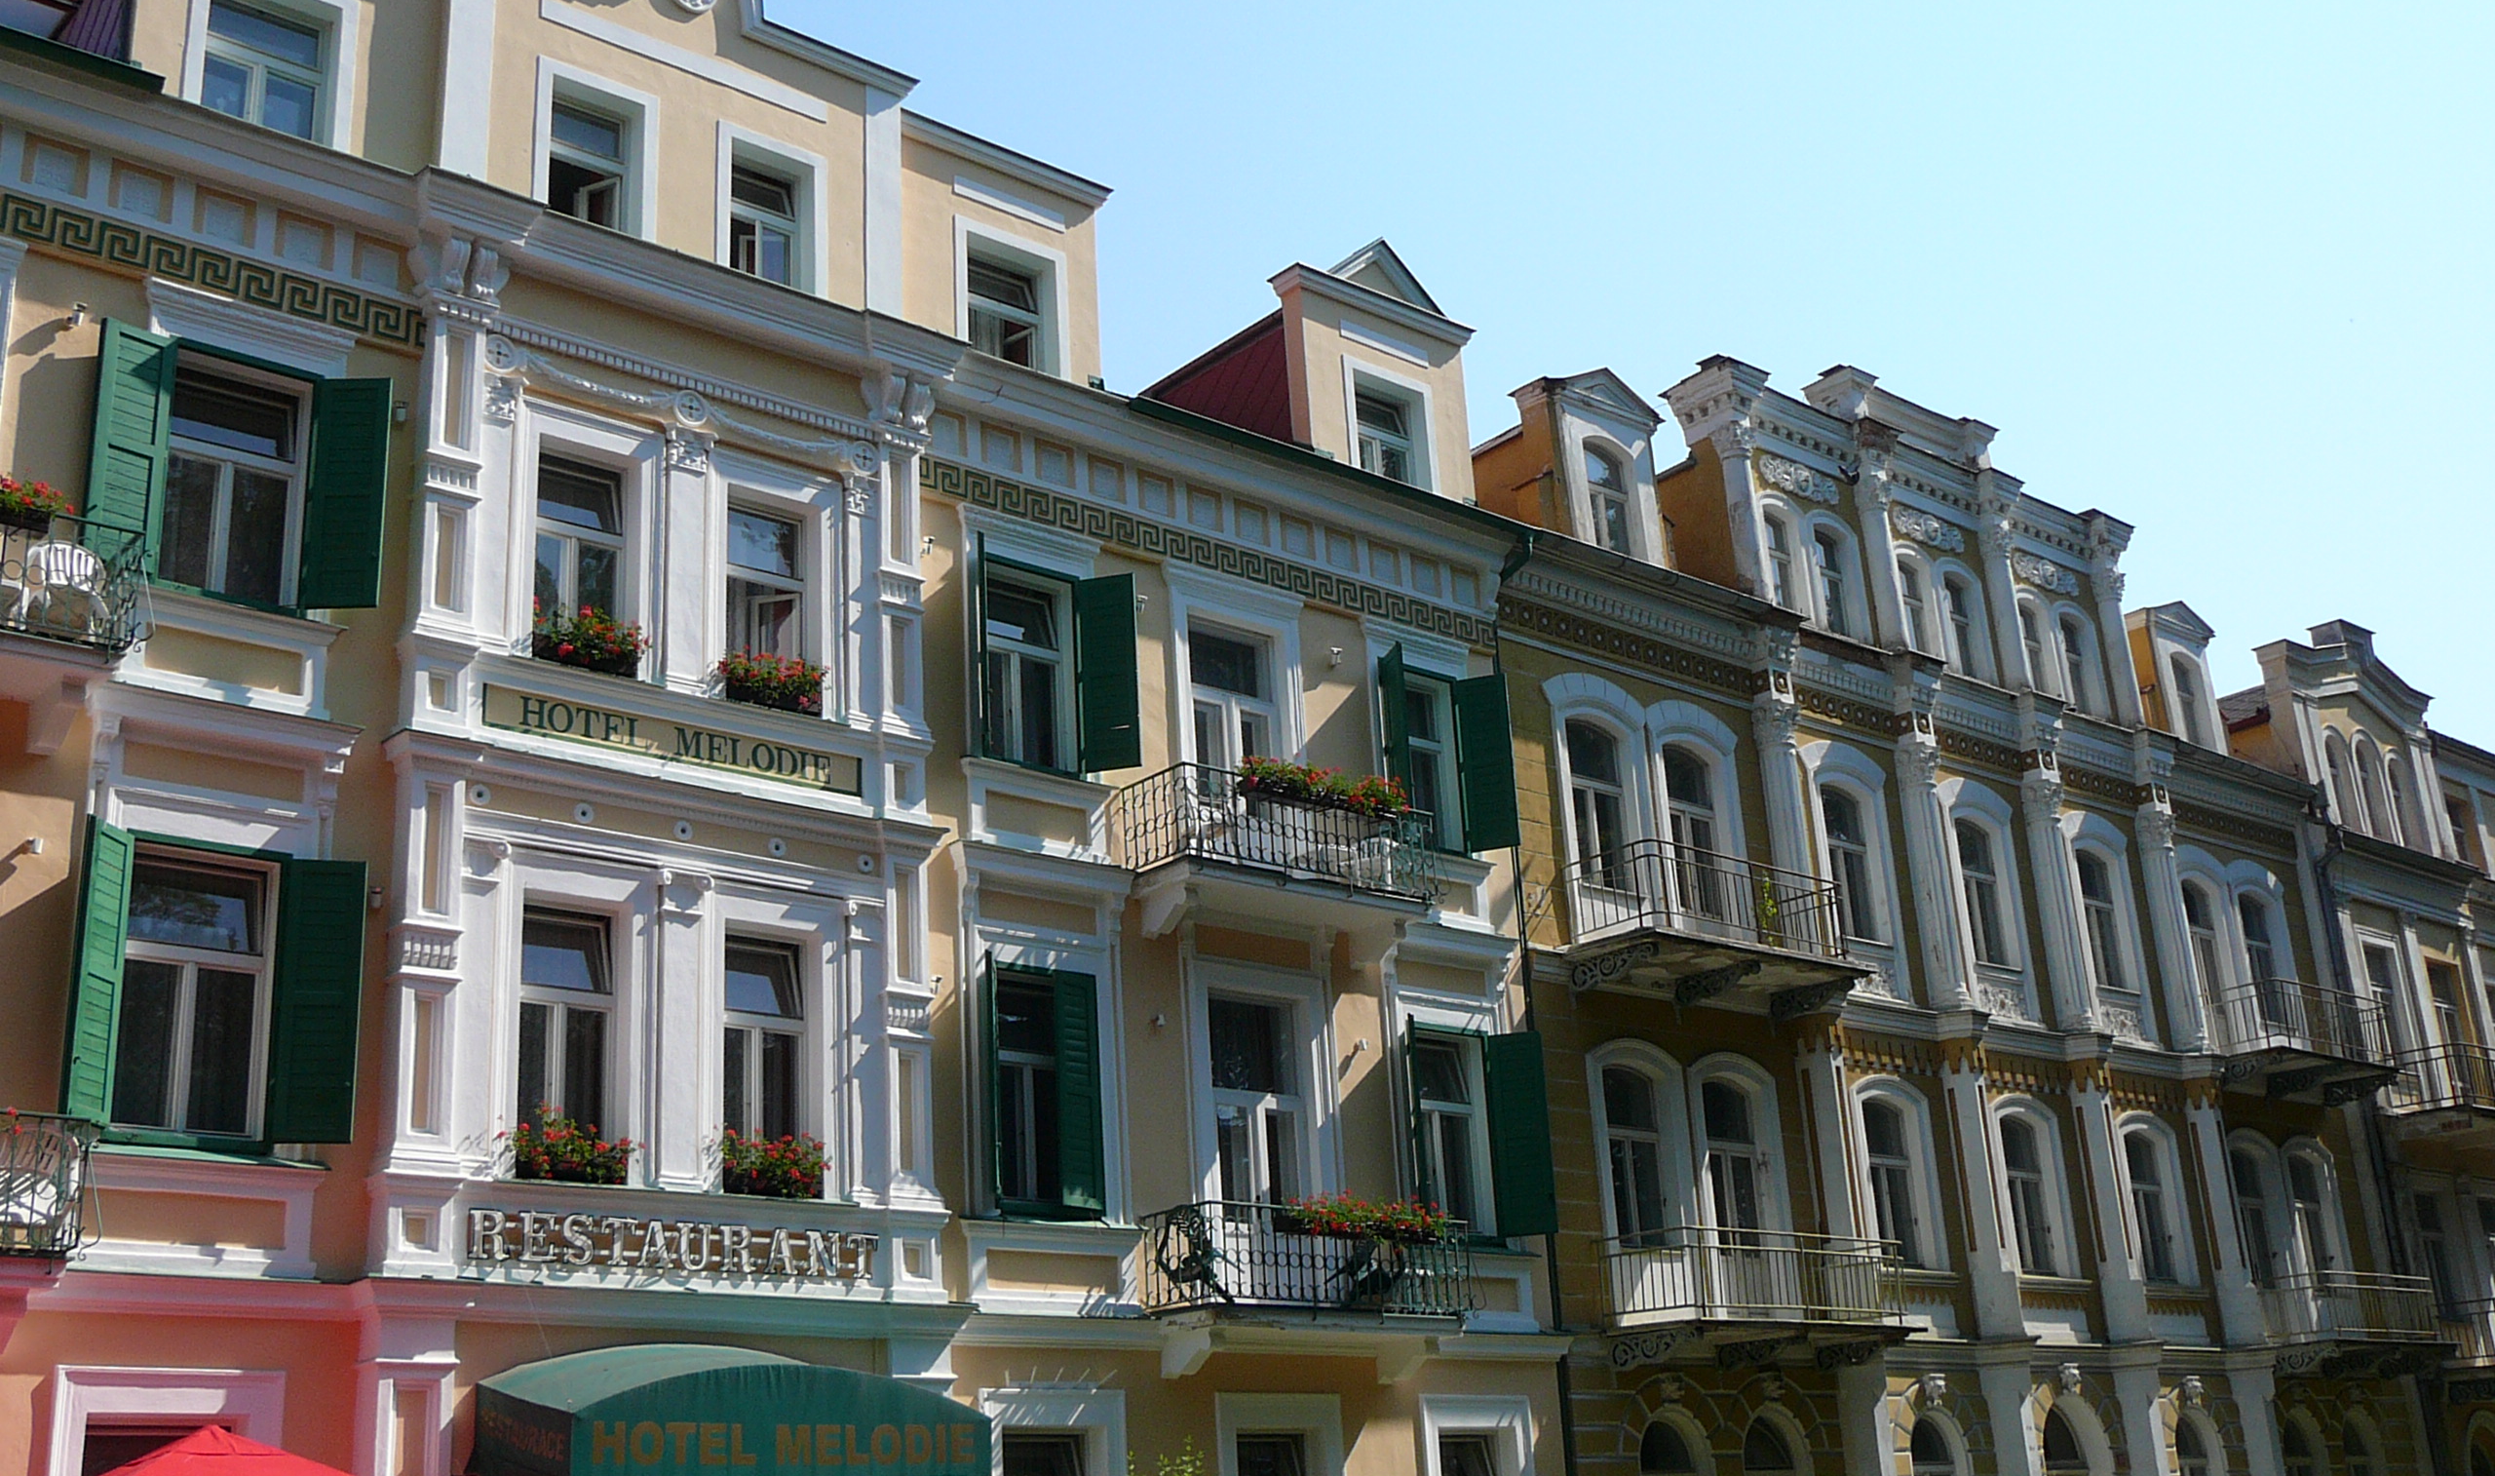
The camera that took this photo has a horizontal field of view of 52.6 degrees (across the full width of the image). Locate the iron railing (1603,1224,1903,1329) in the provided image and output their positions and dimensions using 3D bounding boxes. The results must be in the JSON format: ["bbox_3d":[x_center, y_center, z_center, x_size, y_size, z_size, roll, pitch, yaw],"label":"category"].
[{"bbox_3d":[5.438,5.894,27.106,3.388,0.940,1.355,13,-25,-39],"label":"iron railing"}]

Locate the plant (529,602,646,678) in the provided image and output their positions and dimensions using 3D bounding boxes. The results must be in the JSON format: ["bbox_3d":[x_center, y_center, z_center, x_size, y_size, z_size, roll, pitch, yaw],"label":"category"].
[{"bbox_3d":[-5.502,-0.806,20.943,1.023,0.493,0.316,13,-25,-39],"label":"plant"}]

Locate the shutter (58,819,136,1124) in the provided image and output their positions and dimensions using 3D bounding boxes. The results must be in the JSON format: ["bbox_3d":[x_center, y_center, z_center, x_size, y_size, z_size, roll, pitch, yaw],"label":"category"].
[{"bbox_3d":[-7.859,1.603,17.340,0.050,2.066,0.522,-5,-19,5],"label":"shutter"}]

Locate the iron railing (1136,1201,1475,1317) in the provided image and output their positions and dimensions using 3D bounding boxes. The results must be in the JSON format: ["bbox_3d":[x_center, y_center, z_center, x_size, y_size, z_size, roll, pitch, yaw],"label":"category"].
[{"bbox_3d":[0.623,5.129,24.425,3.363,0.904,1.102,13,-25,-38],"label":"iron railing"}]

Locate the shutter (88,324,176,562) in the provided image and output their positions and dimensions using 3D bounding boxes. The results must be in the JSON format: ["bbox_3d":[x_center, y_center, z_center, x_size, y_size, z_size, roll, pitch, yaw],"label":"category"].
[{"bbox_3d":[-8.681,-2.251,19.613,0.050,2.090,0.573,-20,-25,39],"label":"shutter"}]

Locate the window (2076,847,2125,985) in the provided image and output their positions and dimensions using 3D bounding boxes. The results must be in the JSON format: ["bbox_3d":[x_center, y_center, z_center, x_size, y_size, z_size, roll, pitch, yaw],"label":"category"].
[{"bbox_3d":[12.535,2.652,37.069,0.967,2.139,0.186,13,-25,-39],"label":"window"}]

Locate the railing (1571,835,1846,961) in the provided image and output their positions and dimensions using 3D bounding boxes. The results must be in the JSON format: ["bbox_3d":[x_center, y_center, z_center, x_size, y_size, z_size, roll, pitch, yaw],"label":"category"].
[{"bbox_3d":[5.535,2.101,29.809,3.794,1.014,1.116,13,-25,-39],"label":"railing"}]

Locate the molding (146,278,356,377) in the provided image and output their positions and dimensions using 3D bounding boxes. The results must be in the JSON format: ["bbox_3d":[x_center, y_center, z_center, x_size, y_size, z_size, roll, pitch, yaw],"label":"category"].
[{"bbox_3d":[-8.140,-3.321,20.567,1.680,0.340,0.220,13,-25,-38],"label":"molding"}]

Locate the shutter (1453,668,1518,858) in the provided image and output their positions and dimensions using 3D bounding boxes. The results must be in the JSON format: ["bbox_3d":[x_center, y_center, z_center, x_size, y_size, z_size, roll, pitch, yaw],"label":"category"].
[{"bbox_3d":[2.724,0.285,28.583,0.573,2.048,0.050,-9,-20,15],"label":"shutter"}]

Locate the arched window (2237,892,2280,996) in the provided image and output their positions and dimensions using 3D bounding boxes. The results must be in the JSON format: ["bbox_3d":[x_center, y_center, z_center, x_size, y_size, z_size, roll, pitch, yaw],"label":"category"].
[{"bbox_3d":[16.052,3.467,39.985,1.023,2.102,0.186,13,-25,-39],"label":"arched window"}]

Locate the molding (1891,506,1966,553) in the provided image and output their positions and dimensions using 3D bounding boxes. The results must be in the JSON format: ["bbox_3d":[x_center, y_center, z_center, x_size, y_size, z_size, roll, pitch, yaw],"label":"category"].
[{"bbox_3d":[9.946,-3.036,36.639,1.730,0.465,0.112,13,-25,-39],"label":"molding"}]

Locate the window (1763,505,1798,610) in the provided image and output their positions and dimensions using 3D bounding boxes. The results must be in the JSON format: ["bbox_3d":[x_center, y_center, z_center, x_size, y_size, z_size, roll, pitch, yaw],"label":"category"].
[{"bbox_3d":[6.897,-2.240,32.832,0.695,1.650,0.200,13,-25,-39],"label":"window"}]

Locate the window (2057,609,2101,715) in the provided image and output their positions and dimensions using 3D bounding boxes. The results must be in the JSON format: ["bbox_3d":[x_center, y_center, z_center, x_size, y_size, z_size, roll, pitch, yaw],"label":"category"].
[{"bbox_3d":[12.203,-1.044,37.215,0.729,1.650,0.200,13,-25,-39],"label":"window"}]

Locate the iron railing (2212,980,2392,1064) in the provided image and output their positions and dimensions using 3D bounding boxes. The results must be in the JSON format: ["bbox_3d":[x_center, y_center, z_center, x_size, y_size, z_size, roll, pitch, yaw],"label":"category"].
[{"bbox_3d":[16.252,4.543,38.697,3.571,1.088,1.097,13,-25,-39],"label":"iron railing"}]

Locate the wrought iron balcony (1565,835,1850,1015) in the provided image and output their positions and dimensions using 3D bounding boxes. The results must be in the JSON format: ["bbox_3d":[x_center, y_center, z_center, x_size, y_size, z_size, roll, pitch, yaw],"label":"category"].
[{"bbox_3d":[5.146,2.174,27.878,3.420,1.360,1.180,13,-25,-39],"label":"wrought iron balcony"}]

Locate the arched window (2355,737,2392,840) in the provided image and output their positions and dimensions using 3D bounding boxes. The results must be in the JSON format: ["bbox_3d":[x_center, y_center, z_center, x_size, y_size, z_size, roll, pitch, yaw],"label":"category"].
[{"bbox_3d":[20.050,0.982,45.080,0.850,1.900,0.200,14,-25,-39],"label":"arched window"}]

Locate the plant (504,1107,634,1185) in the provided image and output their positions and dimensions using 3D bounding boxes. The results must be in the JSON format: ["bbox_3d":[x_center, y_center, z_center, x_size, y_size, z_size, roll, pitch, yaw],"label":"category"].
[{"bbox_3d":[-5.278,3.172,19.560,1.060,0.558,0.316,13,-25,-39],"label":"plant"}]

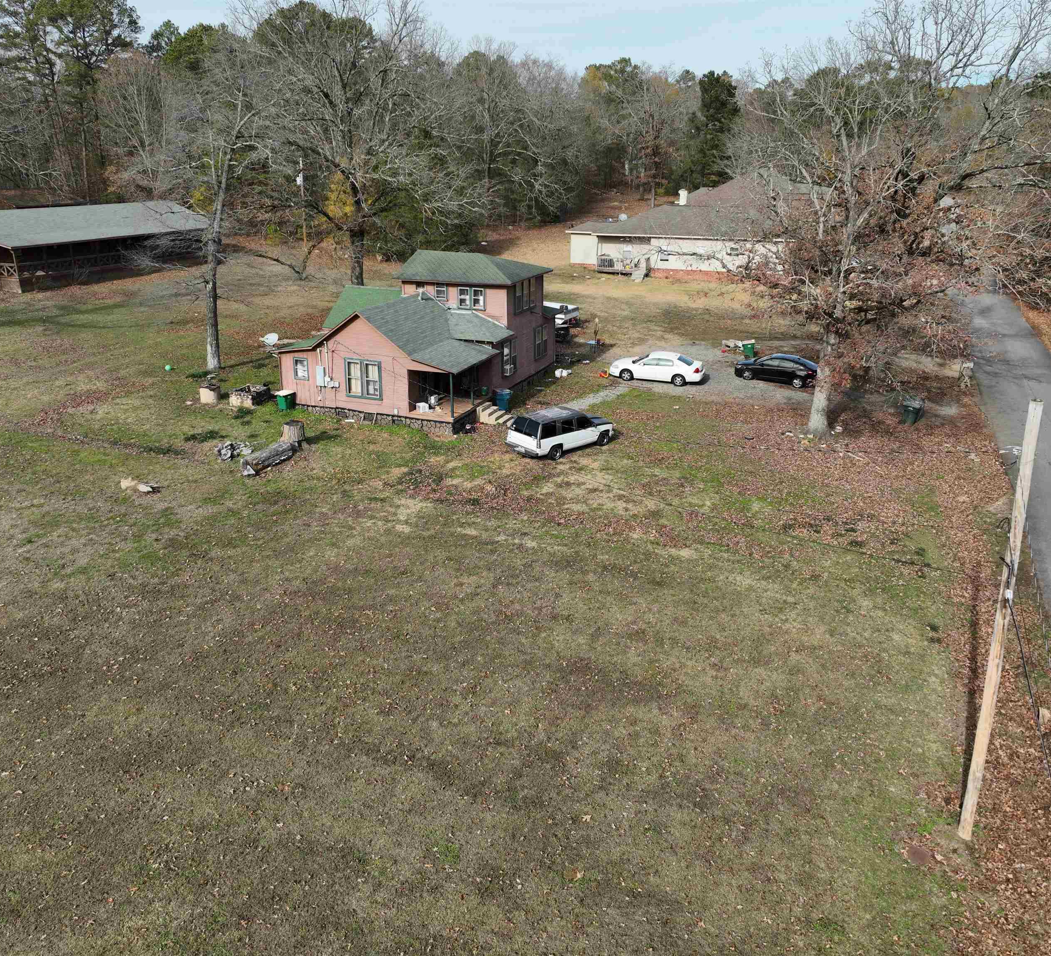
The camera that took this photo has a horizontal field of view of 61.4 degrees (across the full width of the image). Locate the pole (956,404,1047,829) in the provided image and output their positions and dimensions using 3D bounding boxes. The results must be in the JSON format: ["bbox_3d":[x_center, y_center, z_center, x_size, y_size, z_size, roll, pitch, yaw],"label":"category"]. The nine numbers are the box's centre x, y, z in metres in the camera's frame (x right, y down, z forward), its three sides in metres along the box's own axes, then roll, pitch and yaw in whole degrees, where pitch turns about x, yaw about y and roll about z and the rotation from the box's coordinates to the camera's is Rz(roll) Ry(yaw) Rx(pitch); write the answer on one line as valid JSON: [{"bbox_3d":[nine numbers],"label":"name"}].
[{"bbox_3d":[8.812,3.029,16.522,0.280,9.230,0.280,-2,20,1],"label":"pole"}]

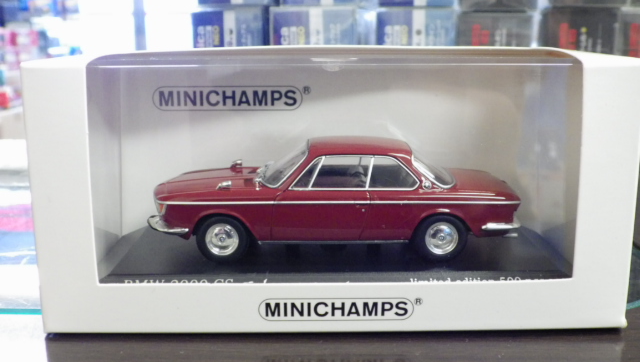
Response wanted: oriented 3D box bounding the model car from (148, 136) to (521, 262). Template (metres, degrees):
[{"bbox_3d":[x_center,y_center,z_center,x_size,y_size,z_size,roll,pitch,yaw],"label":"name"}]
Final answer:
[{"bbox_3d":[0.003,0.004,0.220,0.105,0.032,0.039,-1,11,0],"label":"model car"}]

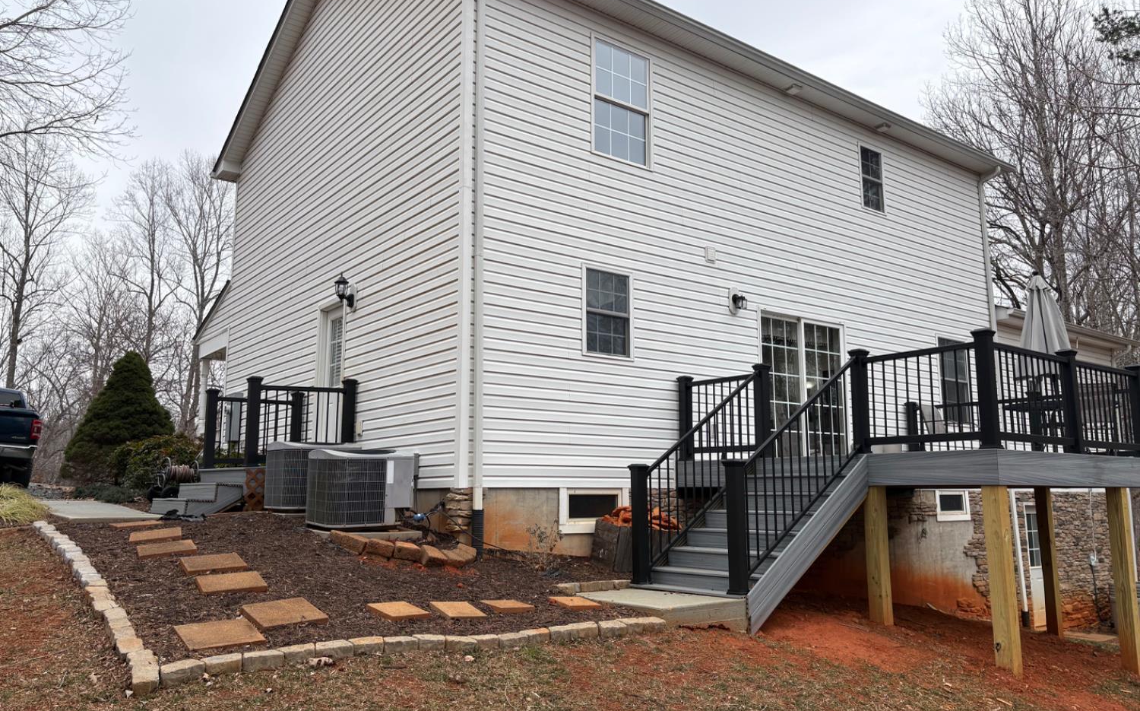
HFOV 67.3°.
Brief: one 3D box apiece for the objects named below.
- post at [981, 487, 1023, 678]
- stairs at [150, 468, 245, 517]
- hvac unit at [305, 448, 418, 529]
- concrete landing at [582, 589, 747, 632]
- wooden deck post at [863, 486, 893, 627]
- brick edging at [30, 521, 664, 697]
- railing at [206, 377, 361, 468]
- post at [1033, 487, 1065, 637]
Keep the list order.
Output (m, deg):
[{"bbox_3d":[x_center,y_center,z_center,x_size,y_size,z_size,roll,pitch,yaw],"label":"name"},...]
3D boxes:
[{"bbox_3d":[3.502,1.794,6.939,0.140,1.475,0.140,7,-11,-37],"label":"post"},{"bbox_3d":[-4.386,1.587,9.971,0.610,0.520,1.930,7,-11,-37],"label":"stairs"},{"bbox_3d":[-1.965,1.260,8.050,0.775,0.690,0.800,7,-11,-37],"label":"hvac unit"},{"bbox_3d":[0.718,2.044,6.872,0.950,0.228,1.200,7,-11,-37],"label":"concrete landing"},{"bbox_3d":[2.807,1.807,7.814,0.140,1.225,0.140,7,-11,-37],"label":"wooden deck post"},{"bbox_3d":[-1.967,1.695,6.766,3.580,0.730,4.650,7,-11,-37],"label":"brick edging"},{"bbox_3d":[-3.648,0.882,10.637,1.250,1.050,1.970,7,-11,-37],"label":"railing"},{"bbox_3d":[6.443,2.751,11.524,0.140,1.950,0.140,7,-11,-37],"label":"post"}]

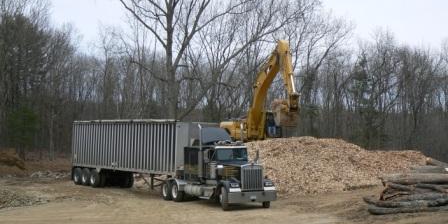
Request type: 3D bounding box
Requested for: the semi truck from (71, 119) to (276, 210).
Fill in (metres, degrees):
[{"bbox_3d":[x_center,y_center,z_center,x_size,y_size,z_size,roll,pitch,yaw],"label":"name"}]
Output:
[{"bbox_3d":[-3.437,2.520,42.530,2.900,4.100,19.315,1,-1,-32],"label":"semi truck"}]

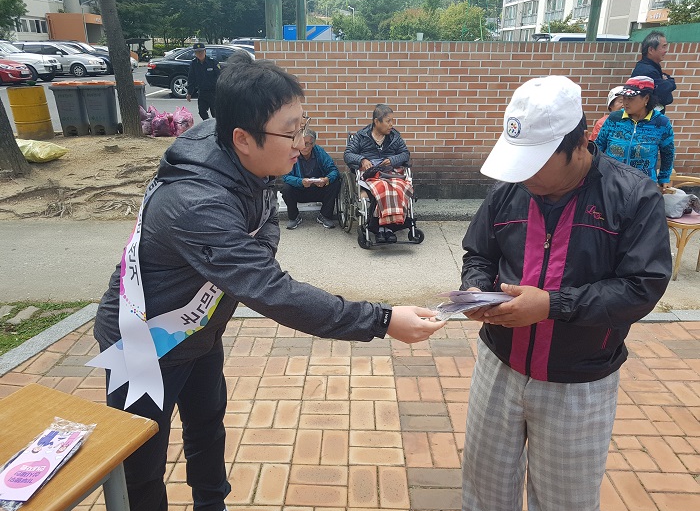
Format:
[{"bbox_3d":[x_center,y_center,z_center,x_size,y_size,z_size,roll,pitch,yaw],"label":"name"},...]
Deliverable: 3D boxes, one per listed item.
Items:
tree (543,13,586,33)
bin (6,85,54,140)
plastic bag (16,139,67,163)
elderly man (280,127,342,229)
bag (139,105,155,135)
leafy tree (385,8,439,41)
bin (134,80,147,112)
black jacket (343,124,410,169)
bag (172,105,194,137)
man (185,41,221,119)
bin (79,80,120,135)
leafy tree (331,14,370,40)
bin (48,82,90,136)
[{"bbox_3d":[10.590,-10.333,26.024,2.300,2.950,2.300,0,21,0],"label":"tree"},{"bbox_3d":[-5.891,-2.649,9.696,0.590,0.885,0.590,0,21,0],"label":"bin"},{"bbox_3d":[-4.633,-1.575,7.814,0.880,0.290,0.500,0,21,0],"label":"plastic bag"},{"bbox_3d":[-0.363,-0.789,5.171,0.580,0.900,0.700,0,21,0],"label":"elderly man"},{"bbox_3d":[-3.932,-2.585,10.104,0.380,0.540,0.380,0,21,0],"label":"bag"},{"bbox_3d":[3.814,-13.440,33.401,3.600,4.200,3.600,0,21,0],"label":"leafy tree"},{"bbox_3d":[-4.221,-2.824,10.098,0.500,0.940,0.540,0,21,0],"label":"bin"},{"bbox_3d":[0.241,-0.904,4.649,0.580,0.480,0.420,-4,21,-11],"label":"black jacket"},{"bbox_3d":[-3.216,-2.608,10.148,0.400,0.550,0.380,0,21,0],"label":"bag"},{"bbox_3d":[-2.708,-3.151,10.042,0.560,1.680,0.360,1,21,3],"label":"man"},{"bbox_3d":[-4.796,-2.810,10.090,0.500,0.970,0.570,-3,22,-6],"label":"bin"},{"bbox_3d":[0.027,-14.056,35.311,3.000,4.000,3.000,0,21,0],"label":"leafy tree"},{"bbox_3d":[-5.251,-2.821,10.079,0.500,0.940,0.540,0,21,0],"label":"bin"}]

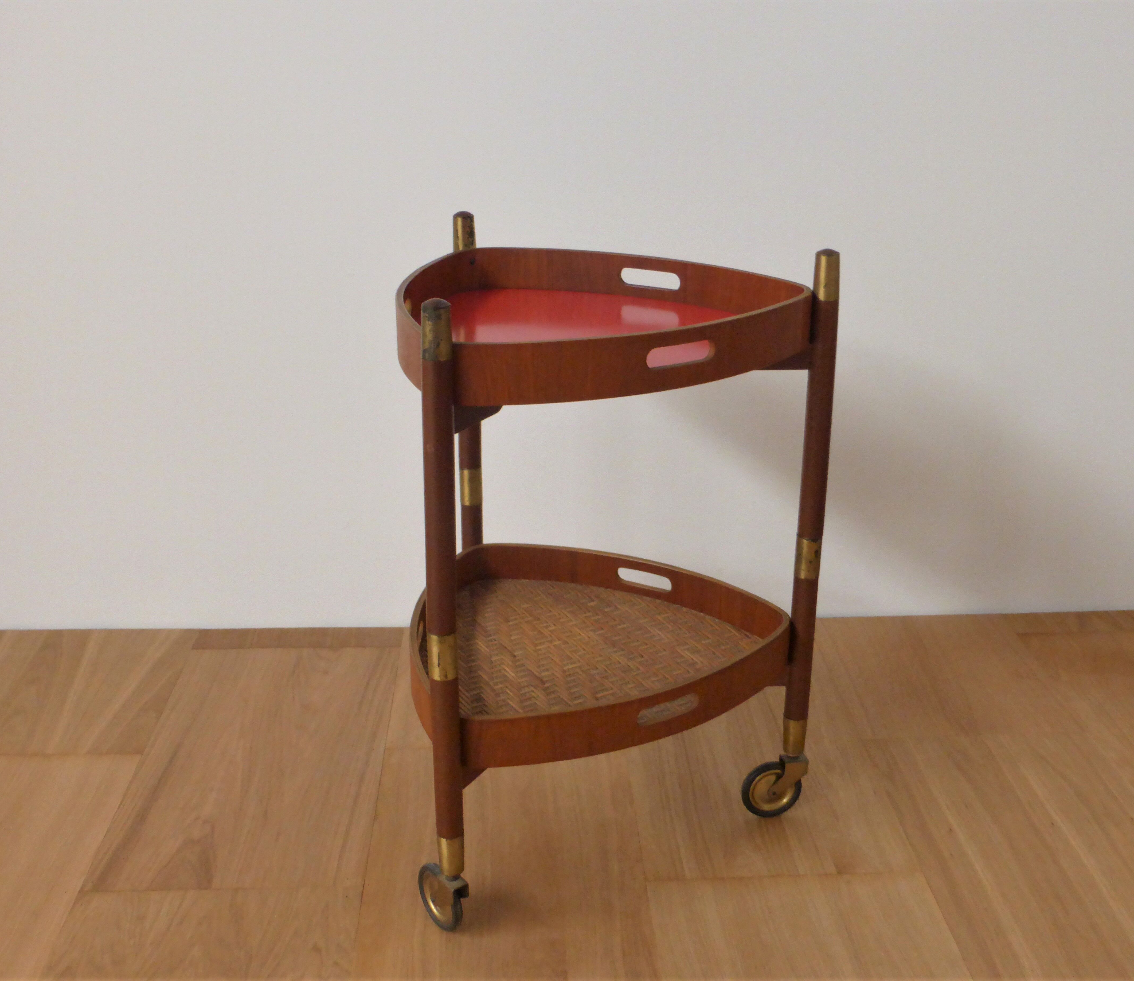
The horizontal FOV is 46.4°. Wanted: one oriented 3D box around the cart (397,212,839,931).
[{"bbox_3d":[0.056,0.069,1.513,0.474,0.691,0.490,0,21,-1],"label":"cart"}]

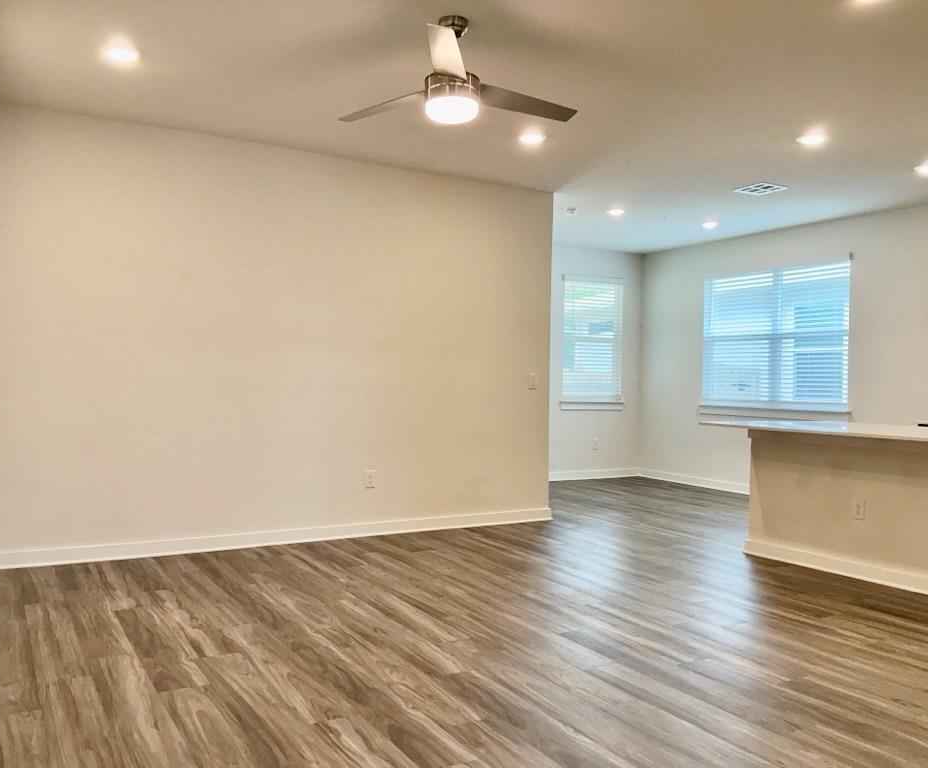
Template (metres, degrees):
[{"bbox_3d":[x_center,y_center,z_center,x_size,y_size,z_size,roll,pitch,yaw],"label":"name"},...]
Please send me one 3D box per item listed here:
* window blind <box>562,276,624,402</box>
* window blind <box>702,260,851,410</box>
[{"bbox_3d":[1.561,-0.527,9.612,0.918,1.506,0.060,1,0,-30],"label":"window blind"},{"bbox_3d":[3.170,-0.486,8.295,0.060,1.464,1.809,1,0,-30],"label":"window blind"}]

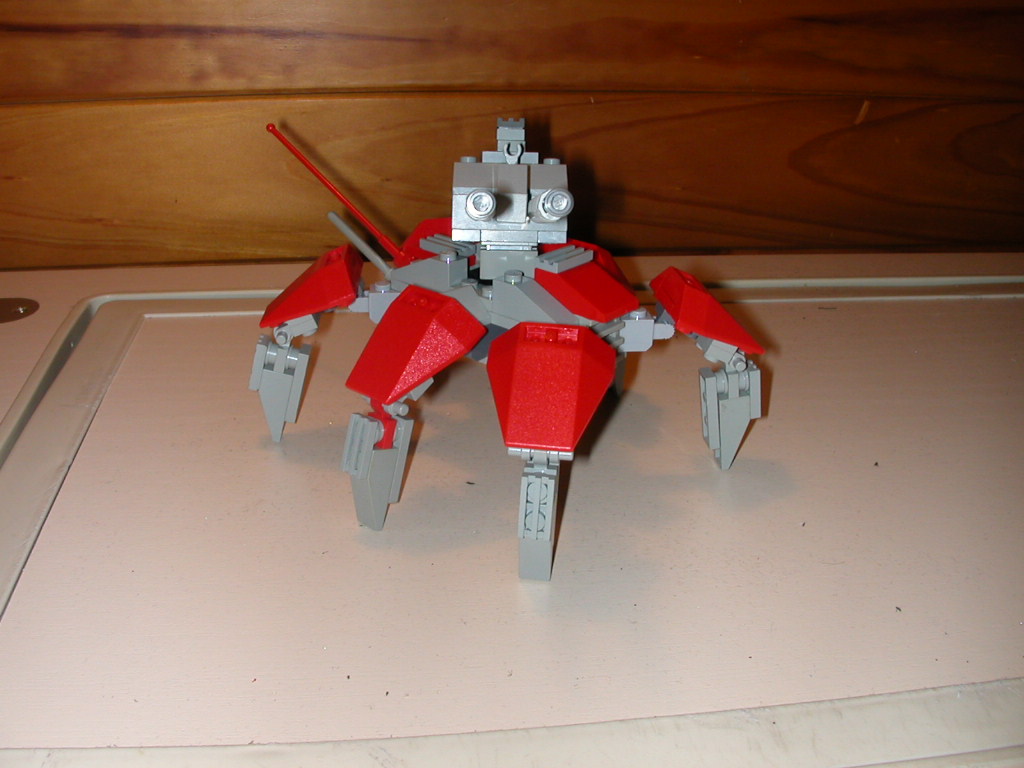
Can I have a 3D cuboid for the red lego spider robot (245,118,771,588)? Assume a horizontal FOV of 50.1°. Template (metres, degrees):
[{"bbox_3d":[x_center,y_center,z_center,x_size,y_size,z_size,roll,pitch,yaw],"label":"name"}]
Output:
[{"bbox_3d":[-0.003,-0.022,0.312,0.157,0.094,0.140,3,26,5],"label":"red lego spider robot"}]

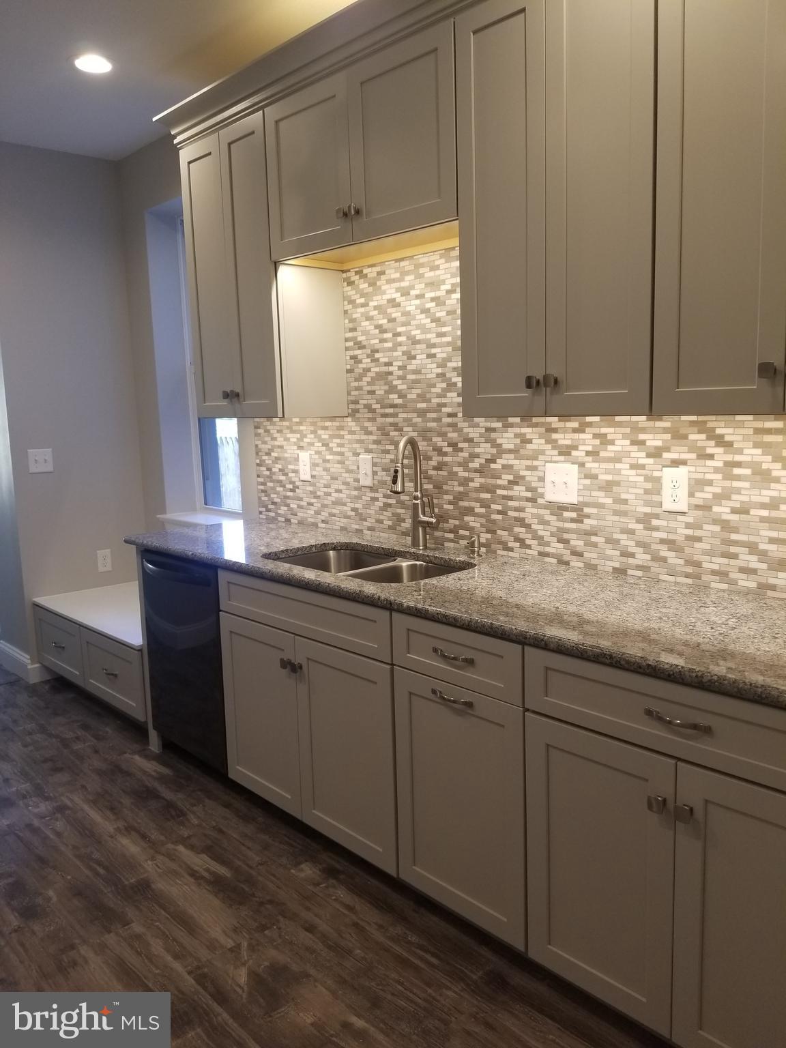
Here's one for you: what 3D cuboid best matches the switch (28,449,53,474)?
[{"bbox_3d":[-1.847,-0.331,4.137,0.118,0.116,0.012,-10,12,-43],"label":"switch"}]

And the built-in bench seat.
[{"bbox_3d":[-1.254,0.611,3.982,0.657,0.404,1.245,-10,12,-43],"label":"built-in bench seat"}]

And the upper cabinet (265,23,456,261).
[{"bbox_3d":[-0.014,-1.166,2.571,0.323,0.513,0.884,-10,12,-43],"label":"upper cabinet"}]

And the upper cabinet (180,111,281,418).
[{"bbox_3d":[-0.517,-0.965,3.147,0.323,1.062,0.599,-10,12,-43],"label":"upper cabinet"}]

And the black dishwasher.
[{"bbox_3d":[-0.600,0.504,3.225,0.615,0.828,0.592,-10,12,-43],"label":"black dishwasher"}]

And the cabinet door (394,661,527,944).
[{"bbox_3d":[0.166,0.704,1.998,0.020,0.610,0.438,-9,11,-42],"label":"cabinet door"}]

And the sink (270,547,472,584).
[{"bbox_3d":[-0.099,0.244,2.645,0.417,0.208,0.726,-10,12,-43],"label":"sink"}]

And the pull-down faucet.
[{"bbox_3d":[0.070,-0.100,2.712,0.102,0.396,0.196,4,11,32],"label":"pull-down faucet"}]

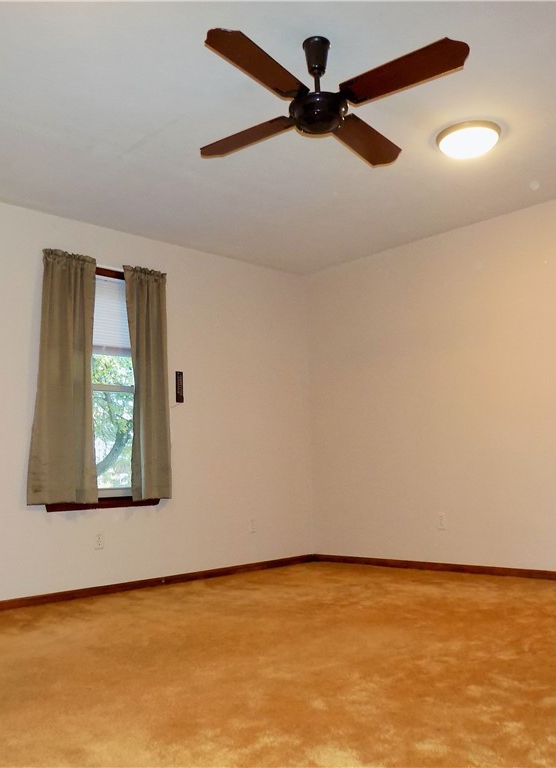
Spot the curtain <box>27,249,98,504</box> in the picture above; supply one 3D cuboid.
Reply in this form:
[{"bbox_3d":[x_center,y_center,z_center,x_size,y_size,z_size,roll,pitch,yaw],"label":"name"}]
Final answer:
[{"bbox_3d":[-1.327,-0.051,4.236,0.461,1.582,0.090,5,-10,-44],"label":"curtain"}]

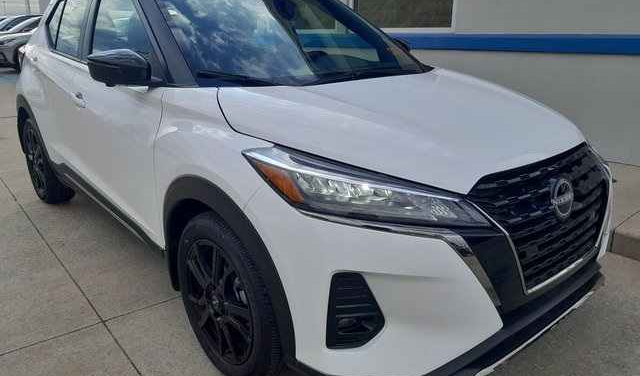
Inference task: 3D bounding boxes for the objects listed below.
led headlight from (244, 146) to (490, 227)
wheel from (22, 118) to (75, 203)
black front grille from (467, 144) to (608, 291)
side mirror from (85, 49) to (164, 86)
[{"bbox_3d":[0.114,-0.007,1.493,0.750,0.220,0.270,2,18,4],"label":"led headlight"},{"bbox_3d":[-2.032,-0.212,3.765,0.210,0.657,0.657,-14,23,-39],"label":"wheel"},{"bbox_3d":[0.800,0.086,1.680,0.910,0.390,0.170,-14,23,-39],"label":"black front grille"},{"bbox_3d":[-0.796,-0.482,2.018,0.260,0.155,0.180,-14,23,-39],"label":"side mirror"}]

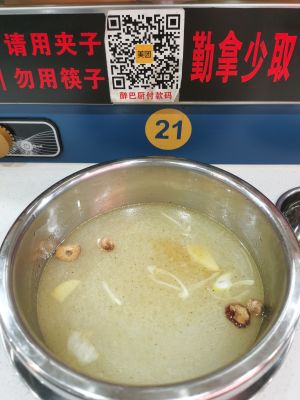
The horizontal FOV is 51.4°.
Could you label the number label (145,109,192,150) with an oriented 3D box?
[{"bbox_3d":[0.020,-0.076,0.342,0.051,0.051,0.003,1,42,1],"label":"number label"}]

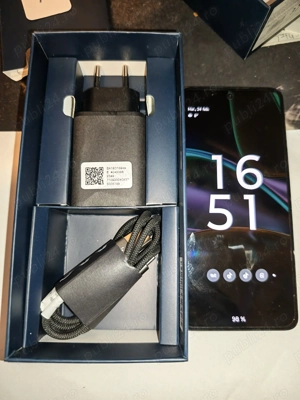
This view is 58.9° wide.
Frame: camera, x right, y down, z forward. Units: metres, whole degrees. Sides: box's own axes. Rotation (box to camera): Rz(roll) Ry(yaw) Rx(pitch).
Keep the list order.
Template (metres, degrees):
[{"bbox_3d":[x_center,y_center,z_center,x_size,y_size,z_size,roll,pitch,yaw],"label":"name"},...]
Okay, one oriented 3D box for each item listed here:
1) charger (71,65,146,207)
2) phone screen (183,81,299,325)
[{"bbox_3d":[-0.023,-0.040,0.163,0.042,0.027,0.092,-1,80,0],"label":"charger"},{"bbox_3d":[0.056,0.001,0.179,0.074,0.008,0.161,1,82,0],"label":"phone screen"}]

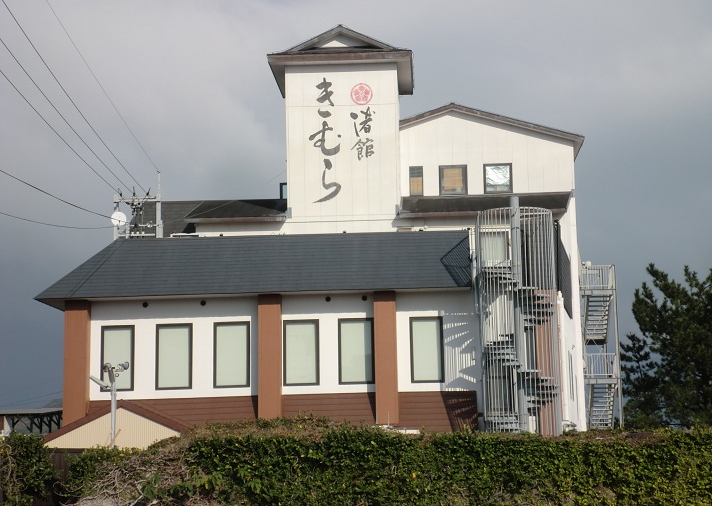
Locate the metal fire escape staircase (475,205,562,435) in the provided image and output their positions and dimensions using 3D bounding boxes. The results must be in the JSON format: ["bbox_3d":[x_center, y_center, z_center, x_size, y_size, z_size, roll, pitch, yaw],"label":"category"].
[{"bbox_3d":[5.425,2.176,50.323,2.650,8.027,2.650,-2,-10,2],"label":"metal fire escape staircase"}]

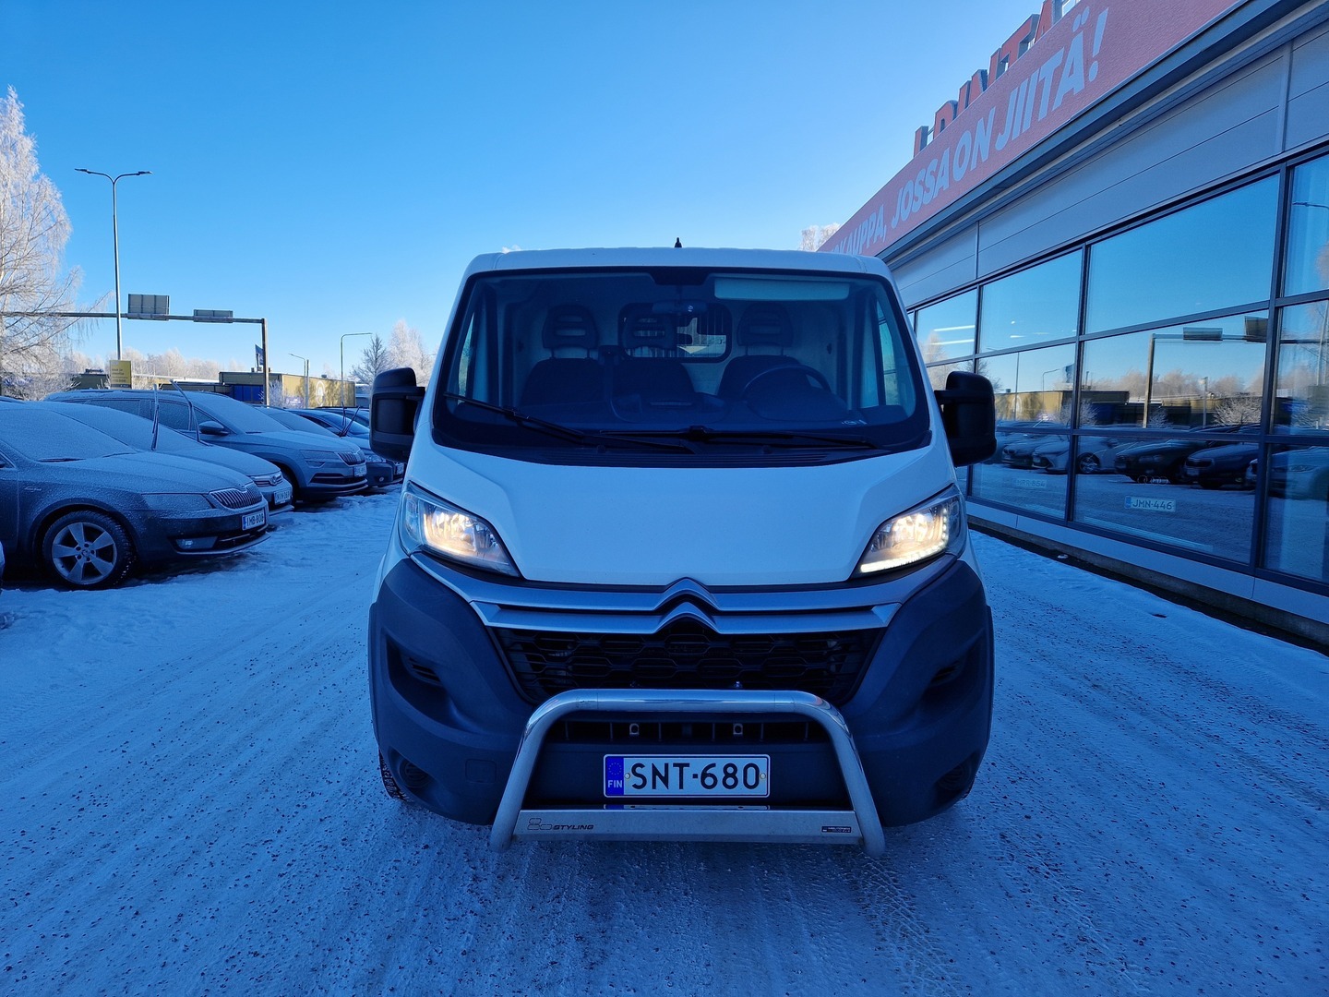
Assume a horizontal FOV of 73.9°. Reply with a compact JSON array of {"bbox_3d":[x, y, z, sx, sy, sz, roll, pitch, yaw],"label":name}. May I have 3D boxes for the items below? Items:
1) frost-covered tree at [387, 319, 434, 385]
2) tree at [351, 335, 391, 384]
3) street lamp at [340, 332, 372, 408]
[{"bbox_3d":[-37.759,-19.122,131.877,7.800,14.700,7.800,1,5,-2],"label":"frost-covered tree"},{"bbox_3d":[-32.852,-13.626,100.367,5.400,9.800,5.400,1,5,-2],"label":"tree"},{"bbox_3d":[-32.577,-12.718,93.426,3.300,9.300,0.300,1,5,-2],"label":"street lamp"}]

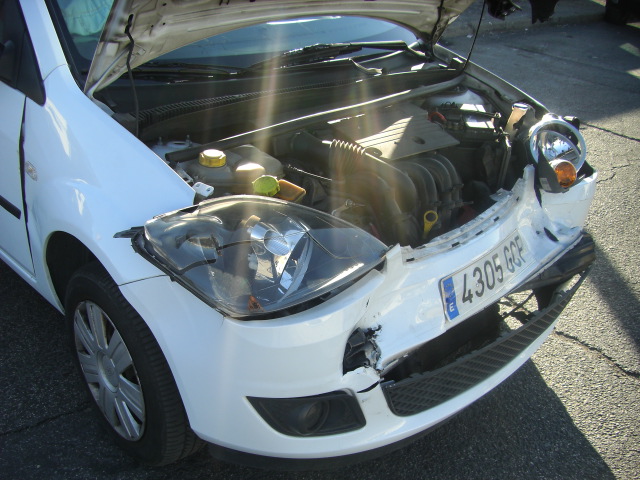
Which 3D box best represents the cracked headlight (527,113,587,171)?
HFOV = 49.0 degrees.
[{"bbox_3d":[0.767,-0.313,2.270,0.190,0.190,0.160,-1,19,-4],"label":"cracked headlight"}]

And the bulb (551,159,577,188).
[{"bbox_3d":[0.769,-0.210,2.220,0.078,0.082,0.070,-1,19,-4],"label":"bulb"}]

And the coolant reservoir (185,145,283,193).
[{"bbox_3d":[-0.205,-0.151,1.767,0.220,0.170,0.160,-21,34,-39],"label":"coolant reservoir"}]

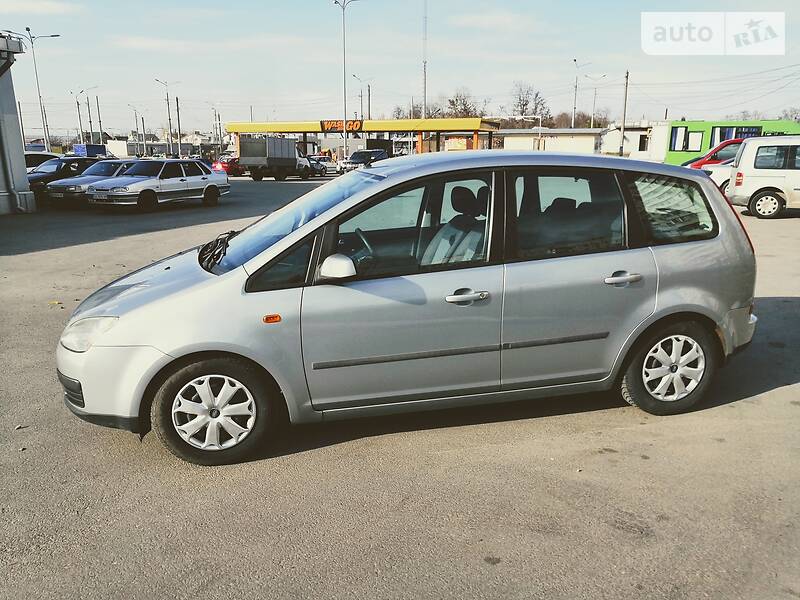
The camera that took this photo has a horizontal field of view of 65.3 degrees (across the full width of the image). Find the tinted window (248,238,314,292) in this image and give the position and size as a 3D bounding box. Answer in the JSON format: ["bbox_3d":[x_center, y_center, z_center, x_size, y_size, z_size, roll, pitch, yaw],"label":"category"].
[{"bbox_3d":[-0.576,-0.175,3.042,0.360,0.270,0.060,-4,-3,-9],"label":"tinted window"}]

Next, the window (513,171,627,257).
[{"bbox_3d":[0.905,-0.478,3.411,0.680,0.460,0.060,-4,-4,-12],"label":"window"}]

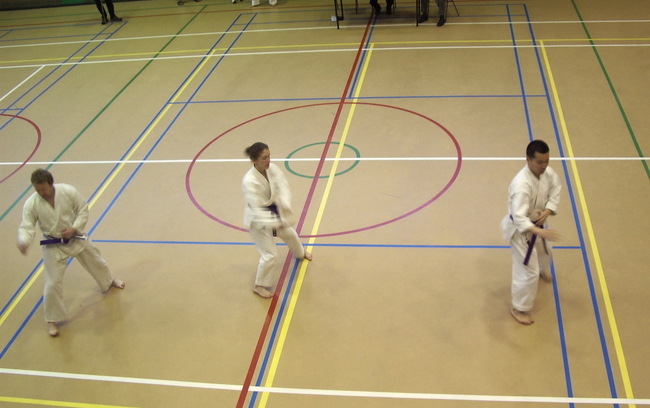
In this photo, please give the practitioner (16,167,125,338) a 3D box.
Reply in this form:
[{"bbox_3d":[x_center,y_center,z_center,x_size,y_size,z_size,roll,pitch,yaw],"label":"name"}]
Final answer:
[{"bbox_3d":[-2.605,0.386,7.055,0.920,1.730,0.600,-18,34,-17],"label":"practitioner"}]

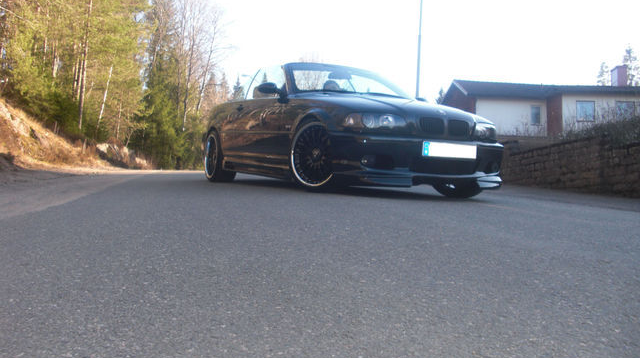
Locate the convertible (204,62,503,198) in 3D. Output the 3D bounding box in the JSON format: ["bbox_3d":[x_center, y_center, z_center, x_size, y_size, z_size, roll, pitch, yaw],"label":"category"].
[{"bbox_3d":[0.021,-0.541,7.205,1.800,1.320,4.500,3,0,-28],"label":"convertible"}]

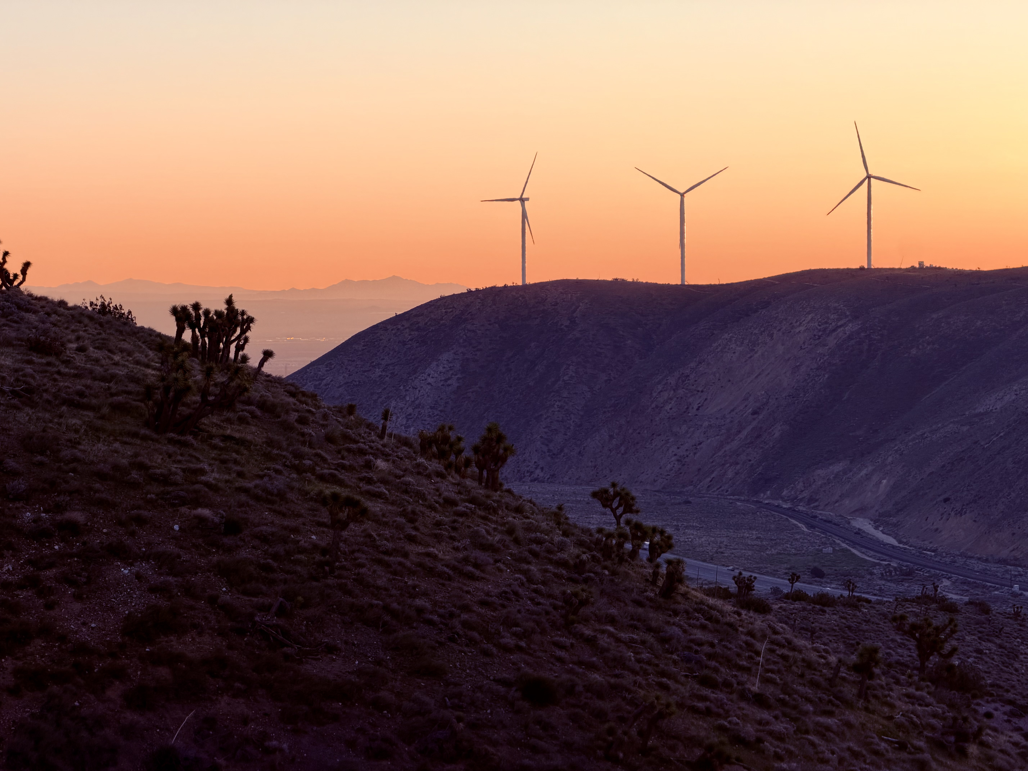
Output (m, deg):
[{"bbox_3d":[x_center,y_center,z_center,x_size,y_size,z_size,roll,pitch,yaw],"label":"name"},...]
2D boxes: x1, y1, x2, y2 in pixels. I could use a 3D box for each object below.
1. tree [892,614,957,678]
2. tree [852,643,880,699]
[{"bbox_3d":[22.409,14.239,162.000,3.680,3.640,3.130,0,2,0],"label":"tree"},{"bbox_3d":[16.128,13.112,136.000,1.320,2.570,1.260,0,2,0],"label":"tree"}]

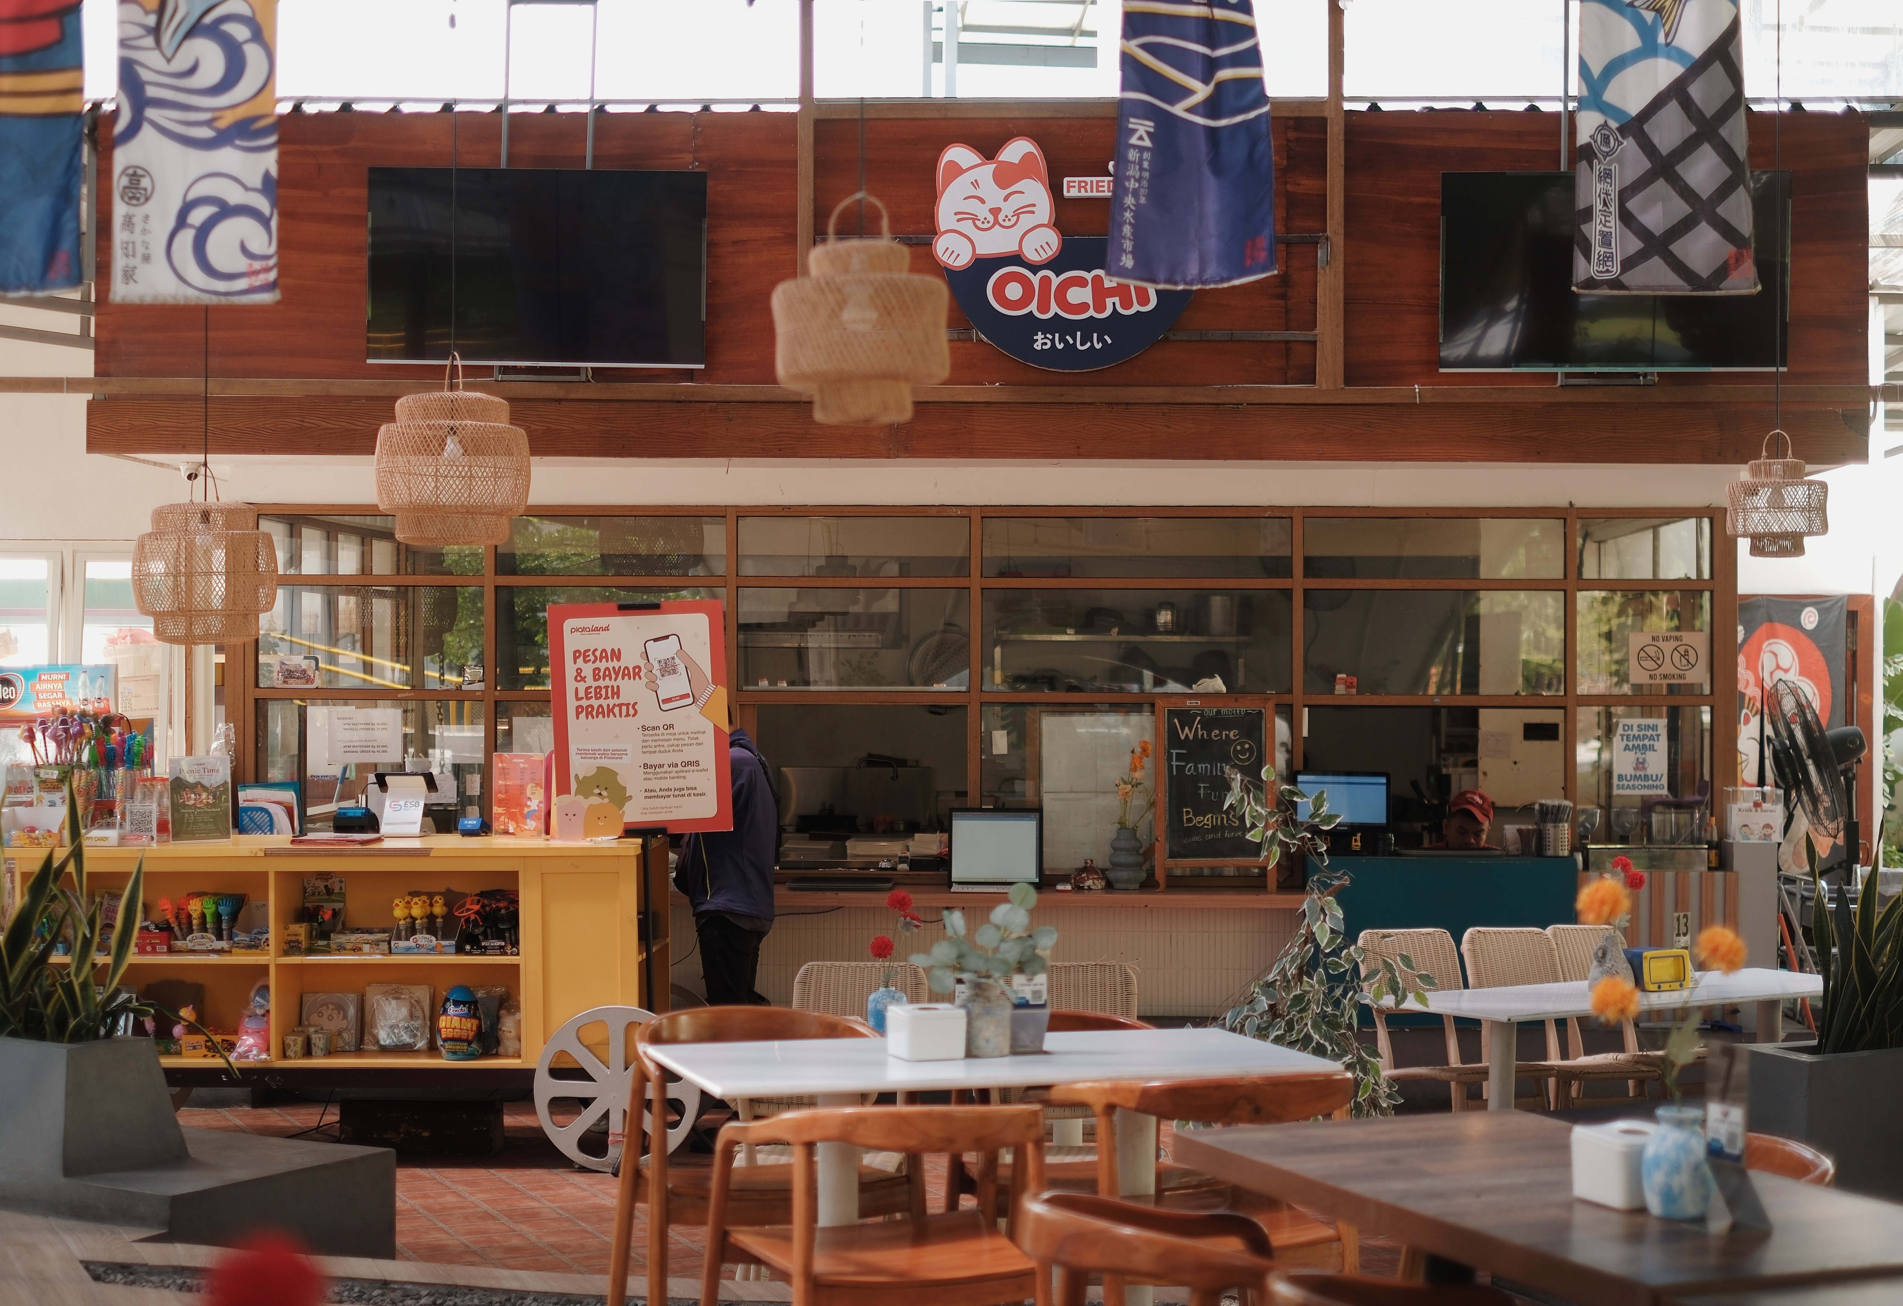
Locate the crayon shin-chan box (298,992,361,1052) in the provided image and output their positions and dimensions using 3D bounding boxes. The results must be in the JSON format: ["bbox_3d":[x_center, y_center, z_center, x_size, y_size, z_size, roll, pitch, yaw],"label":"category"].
[{"bbox_3d":[-2.167,1.291,10.070,0.205,0.210,0.050,0,1,6],"label":"crayon shin-chan box"}]

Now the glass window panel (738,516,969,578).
[{"bbox_3d":[-0.382,-0.412,11.250,0.902,0.240,0.040,0,0,0],"label":"glass window panel"}]

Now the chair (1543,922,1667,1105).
[{"bbox_3d":[2.210,1.340,9.360,0.440,0.870,0.500,0,0,-29],"label":"chair"}]

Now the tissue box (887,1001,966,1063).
[{"bbox_3d":[-0.046,0.729,5.543,0.118,0.098,0.122,0,0,-22],"label":"tissue box"}]

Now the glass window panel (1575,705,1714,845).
[{"bbox_3d":[2.705,0.496,11.250,0.543,0.580,0.040,0,0,0],"label":"glass window panel"}]

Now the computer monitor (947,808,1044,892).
[{"bbox_3d":[0.168,0.757,11.100,0.370,0.315,0.140,0,1,0],"label":"computer monitor"}]

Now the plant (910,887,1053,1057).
[{"bbox_3d":[0.061,0.613,5.578,0.275,0.332,0.250,0,0,0],"label":"plant"}]

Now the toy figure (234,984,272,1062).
[{"bbox_3d":[-2.403,1.273,9.950,0.155,0.270,0.140,0,0,-6],"label":"toy figure"}]

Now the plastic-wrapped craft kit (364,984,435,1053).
[{"bbox_3d":[-1.871,1.236,9.750,0.230,0.225,0.050,0,-7,0],"label":"plastic-wrapped craft kit"}]

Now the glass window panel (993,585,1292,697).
[{"bbox_3d":[0.726,-0.045,11.300,1.205,0.414,0.040,0,1,0],"label":"glass window panel"}]

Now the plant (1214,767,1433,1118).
[{"bbox_3d":[1.000,1.037,7.800,0.570,1.420,0.520,0,0,0],"label":"plant"}]

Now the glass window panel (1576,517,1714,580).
[{"bbox_3d":[2.683,-0.406,11.150,0.521,0.243,0.050,0,0,0],"label":"glass window panel"}]

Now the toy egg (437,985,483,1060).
[{"bbox_3d":[-1.693,1.272,9.920,0.155,0.257,0.155,0,0,-6],"label":"toy egg"}]

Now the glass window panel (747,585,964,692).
[{"bbox_3d":[-0.379,-0.056,11.300,0.897,0.405,0.040,0,1,0],"label":"glass window panel"}]

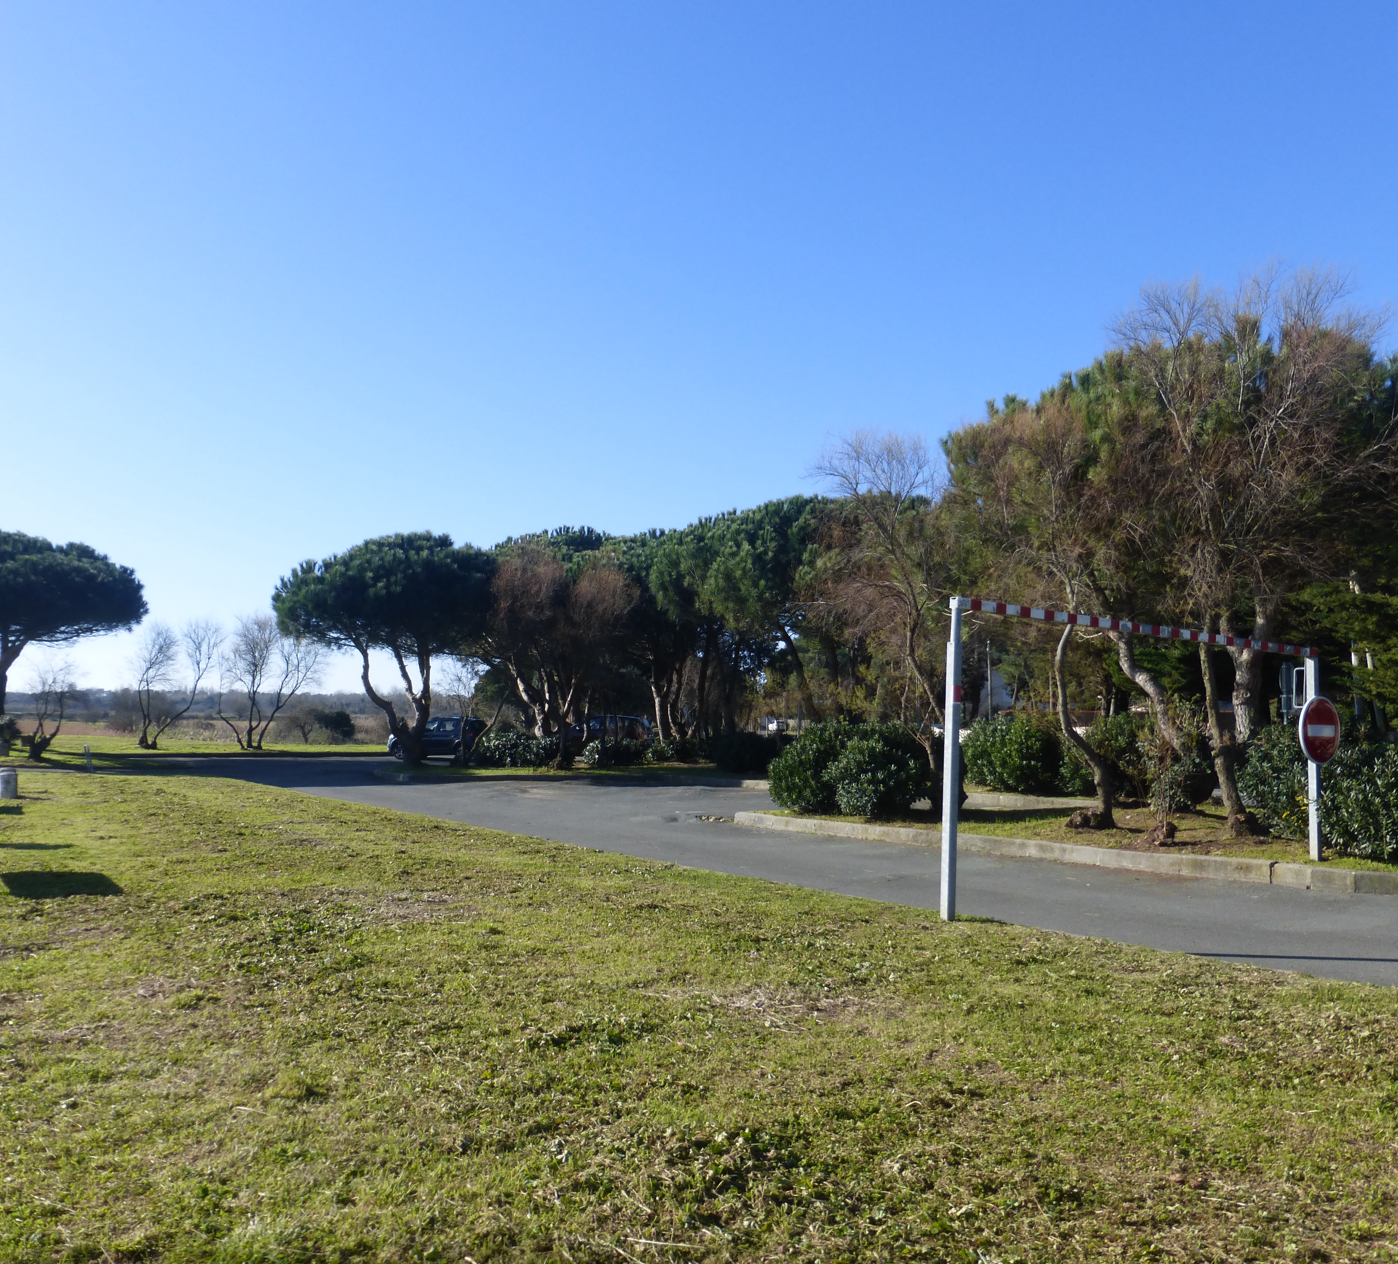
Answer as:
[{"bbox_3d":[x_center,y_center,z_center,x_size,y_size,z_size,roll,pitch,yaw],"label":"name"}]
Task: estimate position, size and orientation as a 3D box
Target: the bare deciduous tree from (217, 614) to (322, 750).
[{"bbox_3d":[-21.369,2.487,60.500,4.940,6.740,4.800,2,-4,-19],"label":"bare deciduous tree"}]

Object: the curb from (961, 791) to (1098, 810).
[{"bbox_3d":[4.981,2.580,18.607,0.200,0.210,2.200,4,-5,-44],"label":"curb"}]

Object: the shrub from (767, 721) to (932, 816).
[{"bbox_3d":[2.081,1.890,16.800,2.270,1.330,2.000,0,-4,7],"label":"shrub"}]

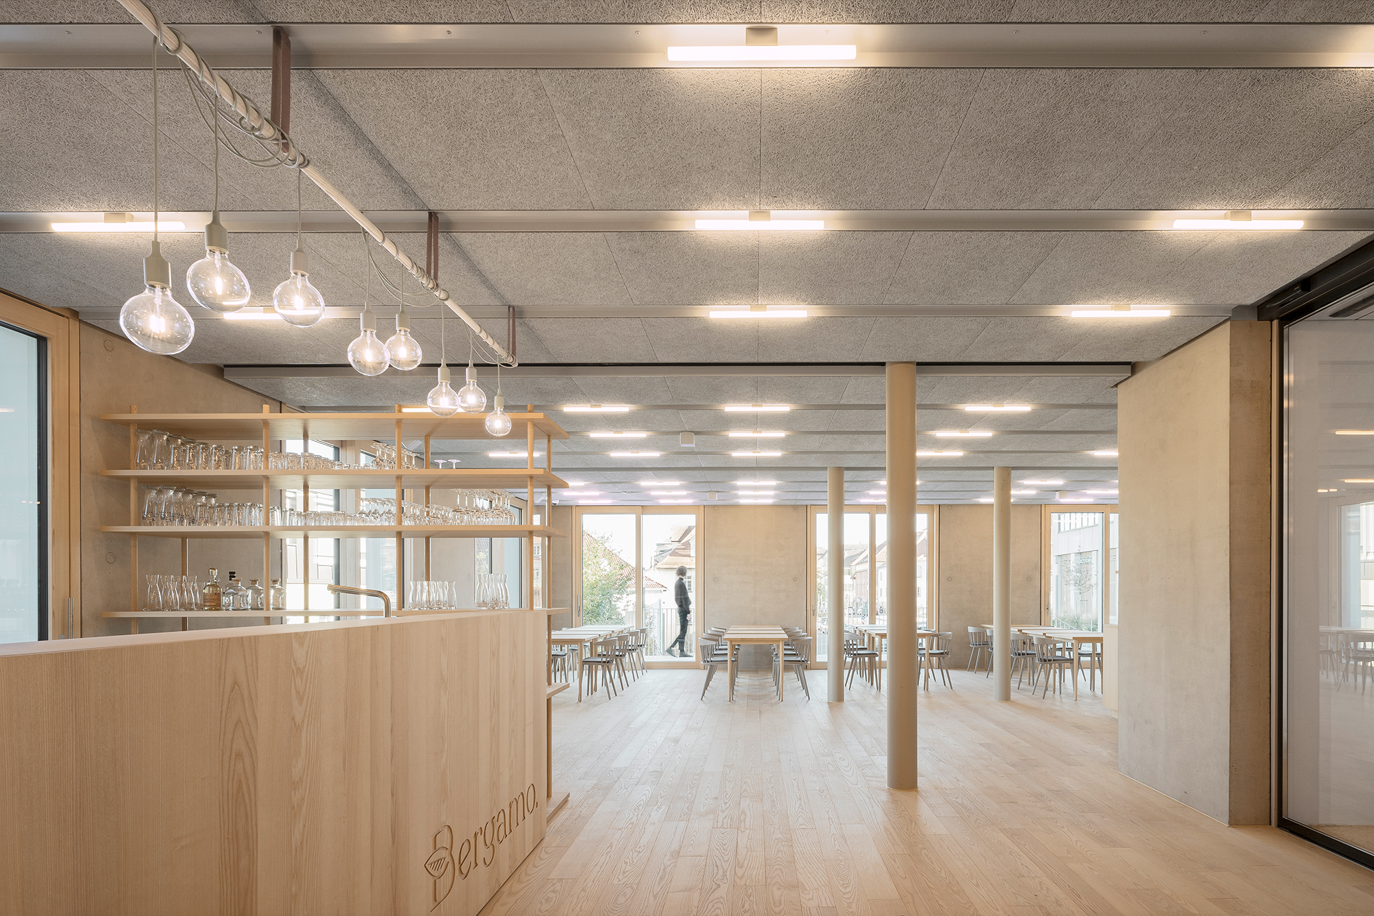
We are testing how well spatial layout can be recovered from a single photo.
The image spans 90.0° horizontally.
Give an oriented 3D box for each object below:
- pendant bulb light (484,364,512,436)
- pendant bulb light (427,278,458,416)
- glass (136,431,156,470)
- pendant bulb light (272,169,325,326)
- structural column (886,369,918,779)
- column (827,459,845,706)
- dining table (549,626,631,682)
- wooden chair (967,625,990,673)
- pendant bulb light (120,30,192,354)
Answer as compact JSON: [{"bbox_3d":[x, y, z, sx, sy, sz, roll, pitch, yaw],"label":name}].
[{"bbox_3d":[-0.938,-0.291,3.420,0.127,0.365,0.127,0,-11,2],"label":"pendant bulb light"},{"bbox_3d":[-0.983,-0.448,2.770,0.125,0.550,0.125,0,0,0],"label":"pendant bulb light"},{"bbox_3d":[-2.838,-0.037,3.600,0.078,0.210,0.078,0,-6,0],"label":"glass"},{"bbox_3d":[-1.063,-0.579,1.880,0.125,0.425,0.125,0,0,0],"label":"pendant bulb light"},{"bbox_3d":[1.385,0.750,4.440,0.194,2.720,0.194,0,0,0],"label":"structural column"},{"bbox_3d":[1.738,1.450,8.030,0.194,2.720,0.194,0,0,0],"label":"column"},{"bbox_3d":[-1.393,2.805,9.650,0.760,0.740,3.000,-1,-11,5],"label":"dining table"},{"bbox_3d":[4.904,3.167,11.350,0.530,0.760,0.520,0,-6,0],"label":"wooden chair"},{"bbox_3d":[-1.103,-0.554,1.430,0.125,0.655,0.125,0,0,0],"label":"pendant bulb light"}]

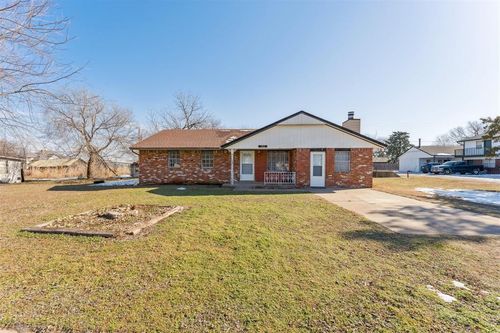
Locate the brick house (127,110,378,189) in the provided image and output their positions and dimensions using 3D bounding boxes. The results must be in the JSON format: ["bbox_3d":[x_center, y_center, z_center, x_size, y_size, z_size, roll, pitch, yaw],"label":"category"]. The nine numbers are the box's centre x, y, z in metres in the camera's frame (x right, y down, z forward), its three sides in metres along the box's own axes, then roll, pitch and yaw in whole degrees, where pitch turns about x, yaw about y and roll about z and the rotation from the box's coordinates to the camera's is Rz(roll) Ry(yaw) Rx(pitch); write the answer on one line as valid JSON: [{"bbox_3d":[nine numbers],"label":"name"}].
[{"bbox_3d":[0.000,-1.200,17.900,16.100,5.000,11.300,0,0,0],"label":"brick house"}]

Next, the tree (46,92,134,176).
[{"bbox_3d":[-18.300,-3.700,24.000,8.800,10.100,8.500,0,0,0],"label":"tree"}]

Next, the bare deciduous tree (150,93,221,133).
[{"bbox_3d":[-9.600,-4.800,30.500,9.800,12.000,9.200,0,0,0],"label":"bare deciduous tree"}]

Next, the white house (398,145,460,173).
[{"bbox_3d":[30.300,-1.050,34.400,6.600,4.400,7.300,0,0,0],"label":"white house"}]

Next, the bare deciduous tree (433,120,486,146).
[{"bbox_3d":[47.000,-4.600,47.000,8.800,11.400,8.200,0,0,0],"label":"bare deciduous tree"}]

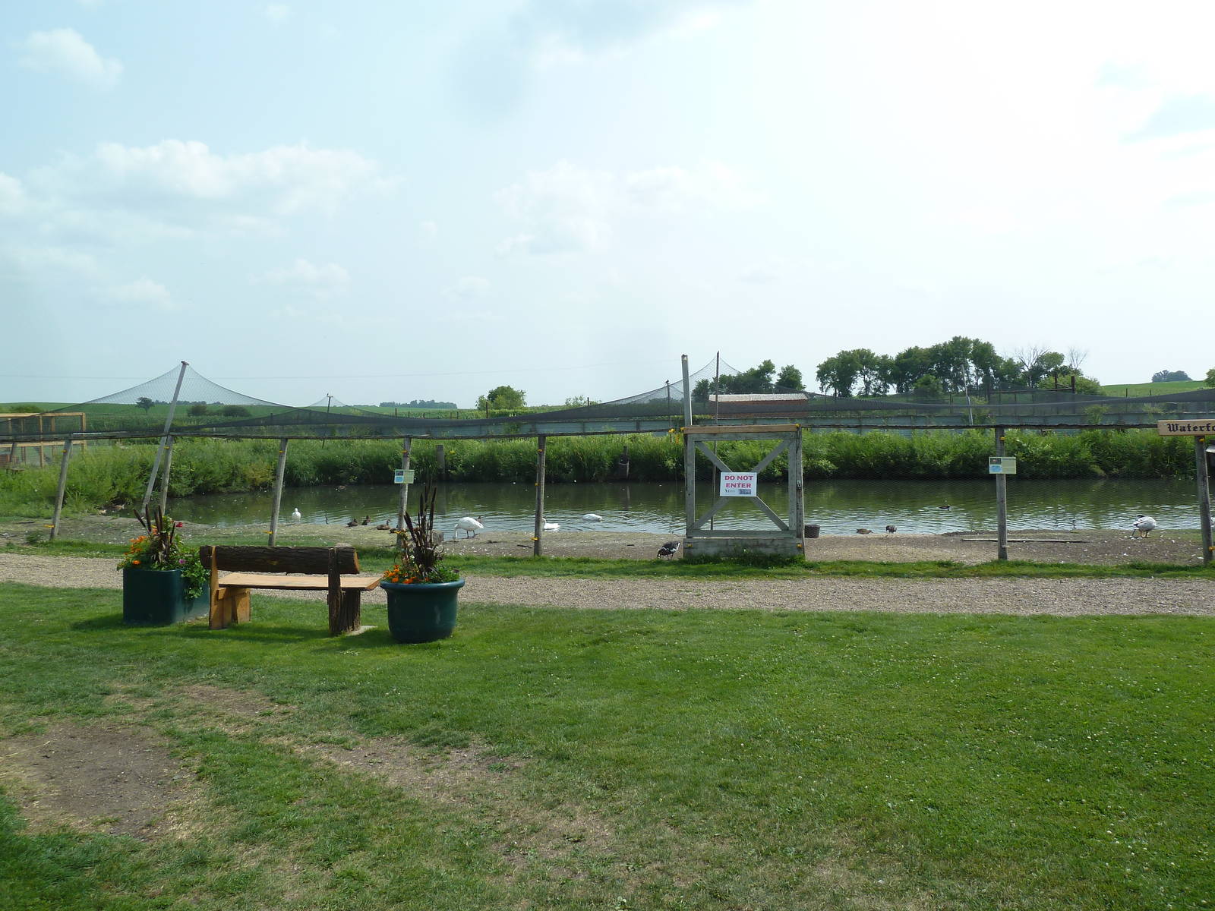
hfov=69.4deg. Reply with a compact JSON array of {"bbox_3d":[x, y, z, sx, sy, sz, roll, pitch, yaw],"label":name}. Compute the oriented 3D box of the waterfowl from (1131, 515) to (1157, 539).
[{"bbox_3d":[11.205,1.495,18.300,0.500,0.475,0.330,-1,0,-17],"label":"waterfowl"}]

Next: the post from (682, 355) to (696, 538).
[{"bbox_3d":[1.323,-0.008,14.300,0.120,3.200,0.120,-2,-1,12],"label":"post"}]

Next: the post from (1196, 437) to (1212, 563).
[{"bbox_3d":[8.805,0.623,12.950,0.137,2.020,0.137,-1,-2,0],"label":"post"}]

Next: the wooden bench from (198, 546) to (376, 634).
[{"bbox_3d":[-3.040,1.250,8.410,1.640,0.810,0.600,0,0,12],"label":"wooden bench"}]

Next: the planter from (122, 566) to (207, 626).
[{"bbox_3d":[-4.480,1.405,9.040,0.580,0.520,0.620,0,0,12],"label":"planter"}]

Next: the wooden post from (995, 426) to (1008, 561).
[{"bbox_3d":[6.106,0.588,13.600,0.137,2.100,0.137,-1,-2,0],"label":"wooden post"}]

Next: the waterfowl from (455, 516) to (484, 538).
[{"bbox_3d":[-3.137,1.644,20.000,0.630,0.500,0.330,-1,0,6],"label":"waterfowl"}]

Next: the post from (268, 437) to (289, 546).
[{"bbox_3d":[-6.132,0.690,16.350,0.130,2.070,0.130,5,-4,0],"label":"post"}]

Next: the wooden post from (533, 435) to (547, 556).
[{"bbox_3d":[-1.137,0.680,14.800,0.130,2.050,0.130,1,-2,0],"label":"wooden post"}]

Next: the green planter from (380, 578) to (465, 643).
[{"bbox_3d":[-1.700,1.400,8.050,0.770,0.510,0.770,-1,0,0],"label":"green planter"}]

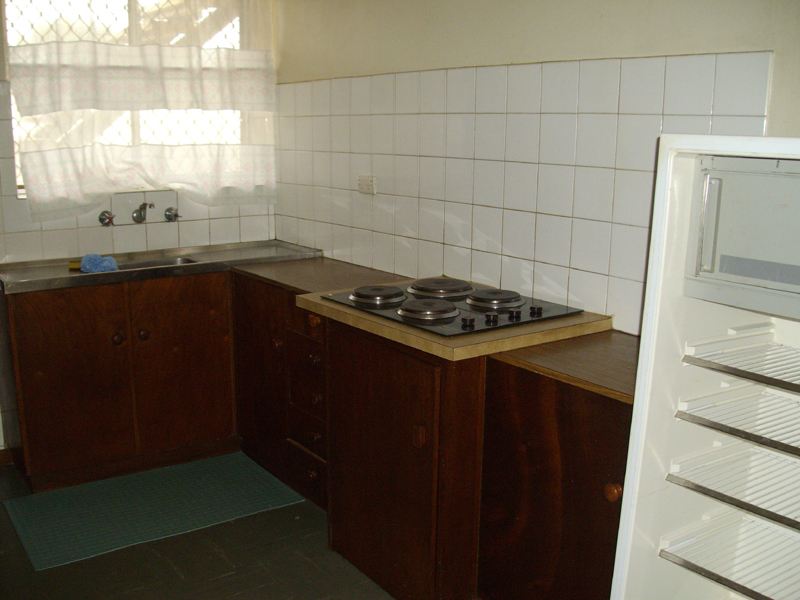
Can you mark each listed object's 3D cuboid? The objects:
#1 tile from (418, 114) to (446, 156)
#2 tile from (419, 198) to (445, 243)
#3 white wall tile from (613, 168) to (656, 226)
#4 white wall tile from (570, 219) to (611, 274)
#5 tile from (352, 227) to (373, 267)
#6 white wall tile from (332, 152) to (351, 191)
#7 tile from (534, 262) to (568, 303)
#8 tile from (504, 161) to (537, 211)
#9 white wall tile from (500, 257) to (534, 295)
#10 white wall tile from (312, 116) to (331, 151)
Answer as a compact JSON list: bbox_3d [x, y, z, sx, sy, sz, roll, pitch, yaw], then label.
[{"bbox_3d":[0.117,-0.572,2.901,0.010,0.148,0.148,-8,14,-35],"label":"tile"},{"bbox_3d":[0.115,-0.281,2.962,0.010,0.148,0.148,-8,14,-35],"label":"tile"},{"bbox_3d":[0.655,-0.283,2.300,0.008,0.151,0.151,-8,15,-36],"label":"white wall tile"},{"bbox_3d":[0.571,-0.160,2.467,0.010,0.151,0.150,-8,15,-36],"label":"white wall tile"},{"bbox_3d":[-0.158,-0.222,3.499,0.010,0.152,0.152,-8,14,-35],"label":"tile"},{"bbox_3d":[-0.242,-0.540,3.503,0.010,0.151,0.150,-8,15,-36],"label":"white wall tile"},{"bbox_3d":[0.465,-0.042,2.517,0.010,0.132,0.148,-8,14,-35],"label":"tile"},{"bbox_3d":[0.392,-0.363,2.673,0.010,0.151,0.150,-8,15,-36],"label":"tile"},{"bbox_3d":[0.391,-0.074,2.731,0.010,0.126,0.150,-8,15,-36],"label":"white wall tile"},{"bbox_3d":[-0.333,-0.719,3.597,0.010,0.151,0.150,-8,15,-36],"label":"white wall tile"}]

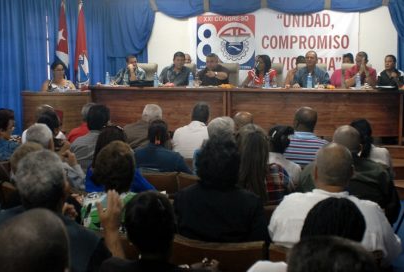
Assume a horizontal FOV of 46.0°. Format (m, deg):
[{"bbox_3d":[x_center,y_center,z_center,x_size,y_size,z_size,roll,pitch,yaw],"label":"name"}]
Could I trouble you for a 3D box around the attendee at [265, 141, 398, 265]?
[{"bbox_3d":[0.612,0.660,2.362,0.590,1.290,0.830,1,8,6],"label":"attendee"}]

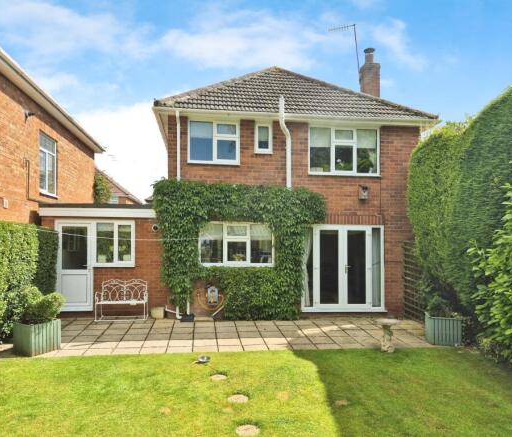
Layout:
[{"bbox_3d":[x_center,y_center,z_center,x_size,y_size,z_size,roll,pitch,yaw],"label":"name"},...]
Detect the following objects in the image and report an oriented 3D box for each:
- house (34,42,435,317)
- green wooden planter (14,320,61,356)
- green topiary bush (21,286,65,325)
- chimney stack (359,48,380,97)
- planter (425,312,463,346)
[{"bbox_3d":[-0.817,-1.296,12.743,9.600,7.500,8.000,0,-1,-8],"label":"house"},{"bbox_3d":[-3.835,2.058,6.801,0.525,0.510,0.525,0,-1,30],"label":"green wooden planter"},{"bbox_3d":[-3.743,1.530,6.825,0.660,0.640,0.520,1,-1,-29],"label":"green topiary bush"},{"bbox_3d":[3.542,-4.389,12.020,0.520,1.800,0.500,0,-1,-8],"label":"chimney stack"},{"bbox_3d":[3.578,2.110,7.413,0.525,0.505,0.525,0,-1,15],"label":"planter"}]

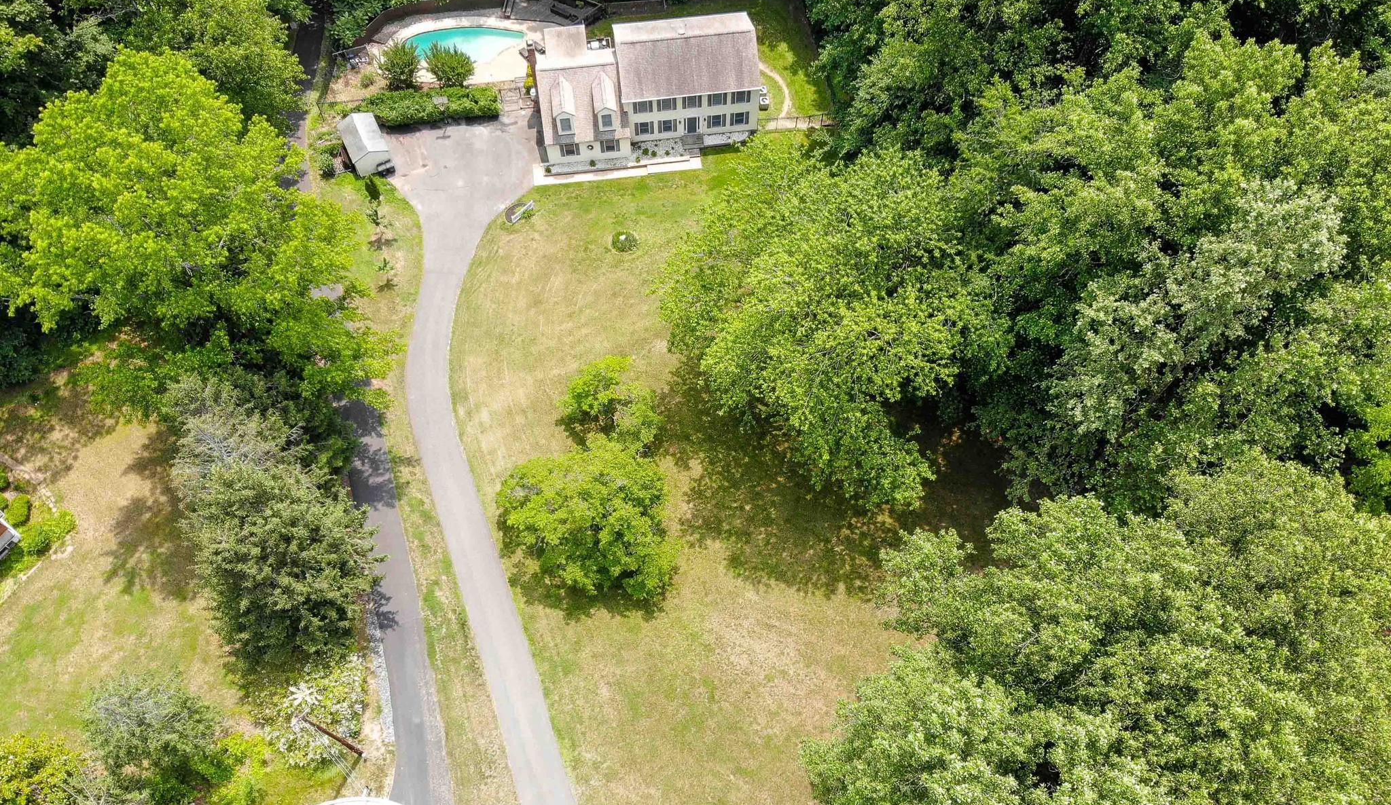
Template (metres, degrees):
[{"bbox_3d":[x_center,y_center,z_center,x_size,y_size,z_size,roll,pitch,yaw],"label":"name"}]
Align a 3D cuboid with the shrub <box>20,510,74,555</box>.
[{"bbox_3d":[-50.268,10.106,74.741,3.900,1.600,2.300,-32,64,-16],"label":"shrub"}]

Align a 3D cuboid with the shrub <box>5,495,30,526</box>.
[{"bbox_3d":[-51.893,8.178,73.555,1.600,1.250,2.000,29,66,15],"label":"shrub"}]

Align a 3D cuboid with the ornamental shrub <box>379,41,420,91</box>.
[{"bbox_3d":[-29.867,-33.812,97.520,4.100,4.300,4.200,-2,59,0],"label":"ornamental shrub"}]

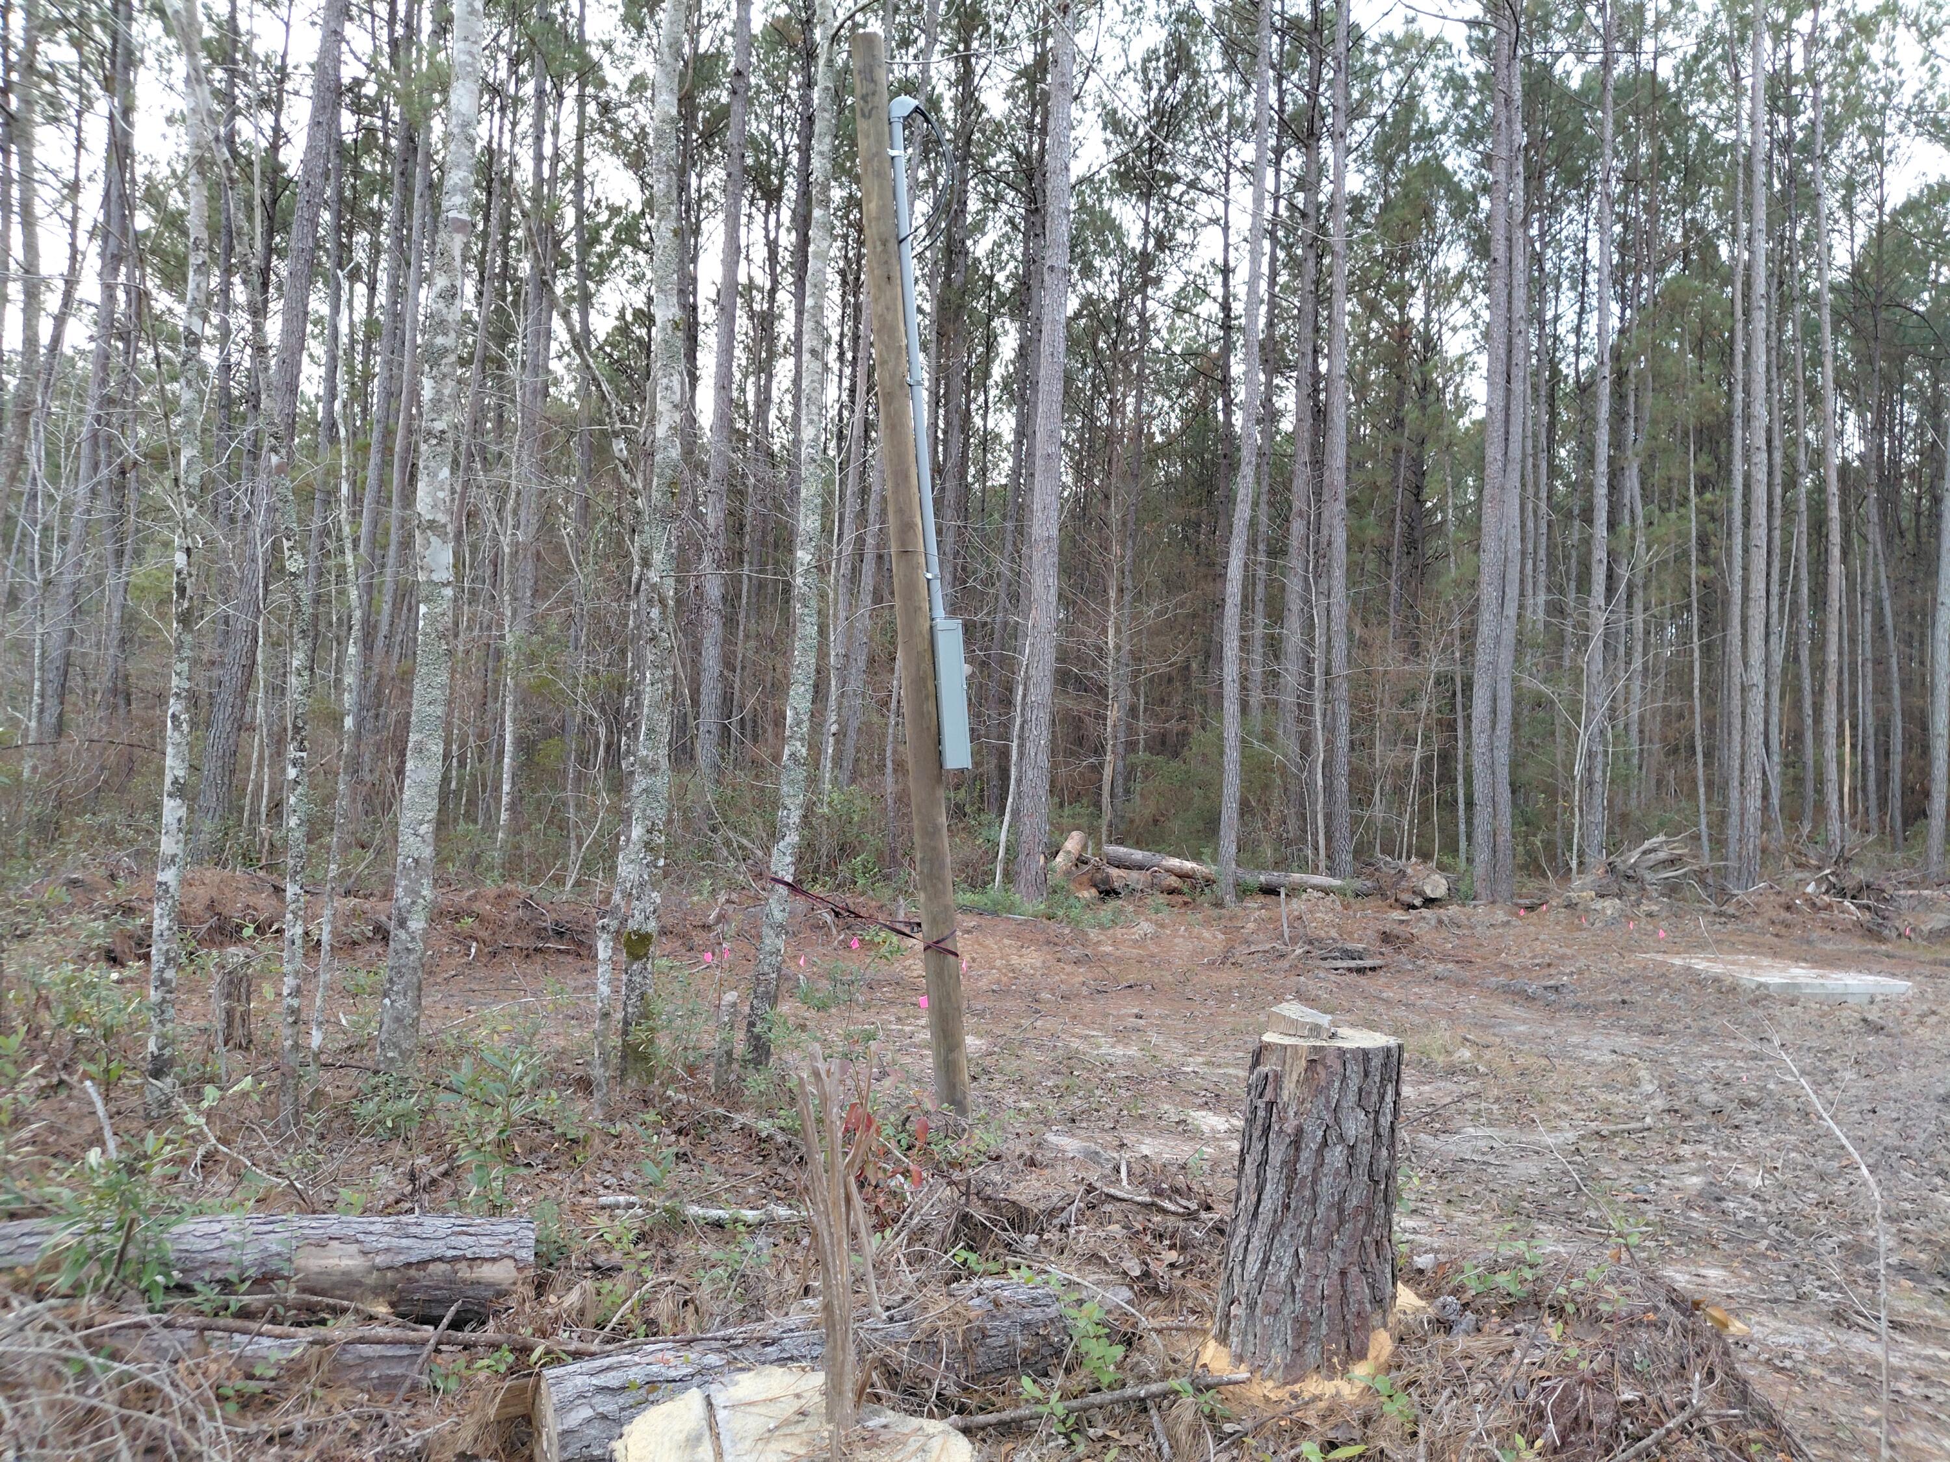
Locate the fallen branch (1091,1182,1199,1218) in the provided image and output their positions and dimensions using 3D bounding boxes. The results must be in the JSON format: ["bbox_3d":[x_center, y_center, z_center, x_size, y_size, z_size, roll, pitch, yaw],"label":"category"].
[{"bbox_3d":[0.603,1.674,5.025,0.384,0.050,0.070,5,-1,23],"label":"fallen branch"}]

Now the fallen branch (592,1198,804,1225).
[{"bbox_3d":[-0.968,1.672,4.900,0.753,0.050,0.060,0,-3,8],"label":"fallen branch"}]

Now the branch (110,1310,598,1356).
[{"bbox_3d":[-1.581,1.516,3.550,1.344,0.060,0.075,0,-3,6],"label":"branch"}]

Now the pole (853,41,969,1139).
[{"bbox_3d":[-0.317,-0.810,6.775,0.160,5.234,0.160,-5,-3,0],"label":"pole"}]

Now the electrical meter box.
[{"bbox_3d":[-0.113,-0.174,6.720,0.130,0.710,0.340,-3,-3,-9],"label":"electrical meter box"}]

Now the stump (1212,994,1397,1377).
[{"bbox_3d":[0.859,1.175,3.650,0.420,0.860,0.420,3,-3,0],"label":"stump"}]

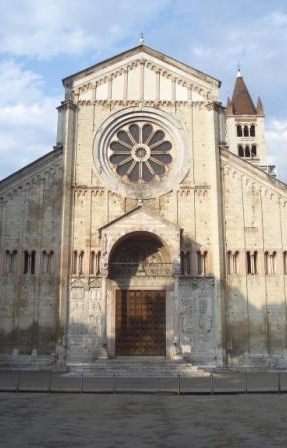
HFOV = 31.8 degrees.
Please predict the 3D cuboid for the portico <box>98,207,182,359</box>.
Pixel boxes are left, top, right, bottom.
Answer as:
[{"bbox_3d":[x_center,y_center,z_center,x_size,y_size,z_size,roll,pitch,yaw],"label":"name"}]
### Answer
[{"bbox_3d":[-0.243,4.116,35.290,5.796,10.393,2.500,0,-14,-1],"label":"portico"}]

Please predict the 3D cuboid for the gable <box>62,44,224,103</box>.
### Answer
[{"bbox_3d":[-0.114,-11.816,40.404,12.399,5.028,1.000,0,-14,-1],"label":"gable"}]

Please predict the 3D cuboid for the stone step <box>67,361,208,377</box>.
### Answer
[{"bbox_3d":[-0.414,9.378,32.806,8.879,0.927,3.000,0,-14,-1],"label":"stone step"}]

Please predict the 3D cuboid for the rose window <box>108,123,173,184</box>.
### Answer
[{"bbox_3d":[-0.155,-5.504,39.079,4.942,4.947,0.450,0,-14,-1],"label":"rose window"}]

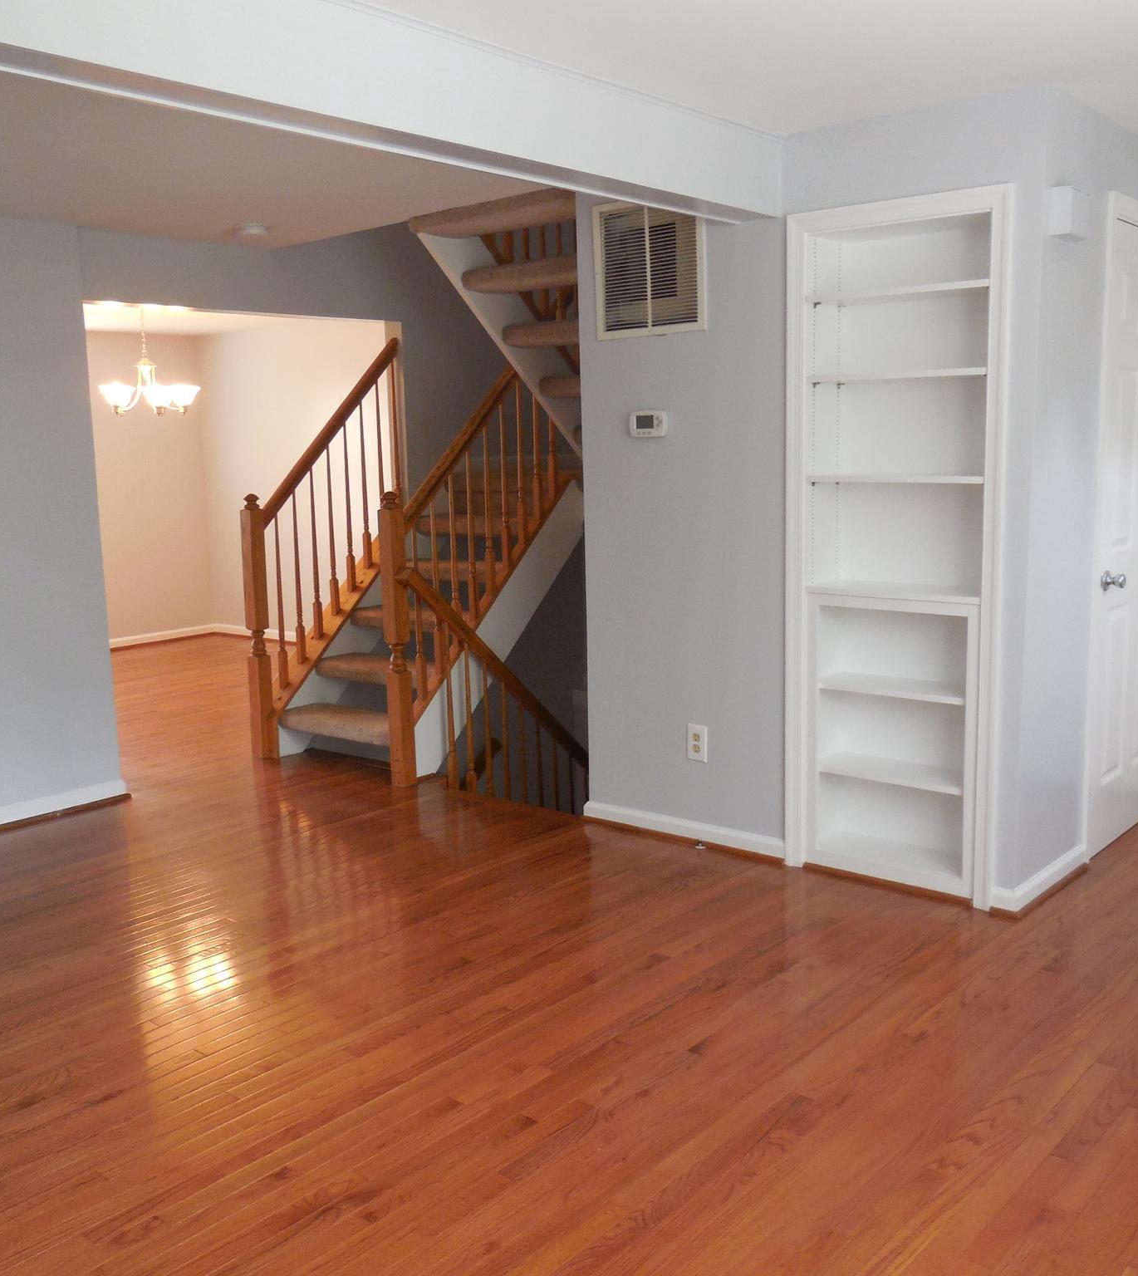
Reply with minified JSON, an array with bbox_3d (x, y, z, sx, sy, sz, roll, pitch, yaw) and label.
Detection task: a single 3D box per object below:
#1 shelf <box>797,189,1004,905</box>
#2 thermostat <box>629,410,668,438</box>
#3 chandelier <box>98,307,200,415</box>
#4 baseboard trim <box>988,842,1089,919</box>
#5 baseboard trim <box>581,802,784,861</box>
[{"bbox_3d":[1.045,-0.252,3.808,0.662,2.054,0.258,6,11,41],"label":"shelf"},{"bbox_3d":[0.264,-0.738,4.243,0.145,0.084,0.030,6,11,41],"label":"thermostat"},{"bbox_3d":[-2.315,-1.555,6.793,0.600,0.640,0.600,6,11,41],"label":"chandelier"},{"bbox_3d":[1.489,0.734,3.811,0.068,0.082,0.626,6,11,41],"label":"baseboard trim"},{"bbox_3d":[0.381,0.678,4.380,0.870,0.077,0.037,6,11,41],"label":"baseboard trim"}]

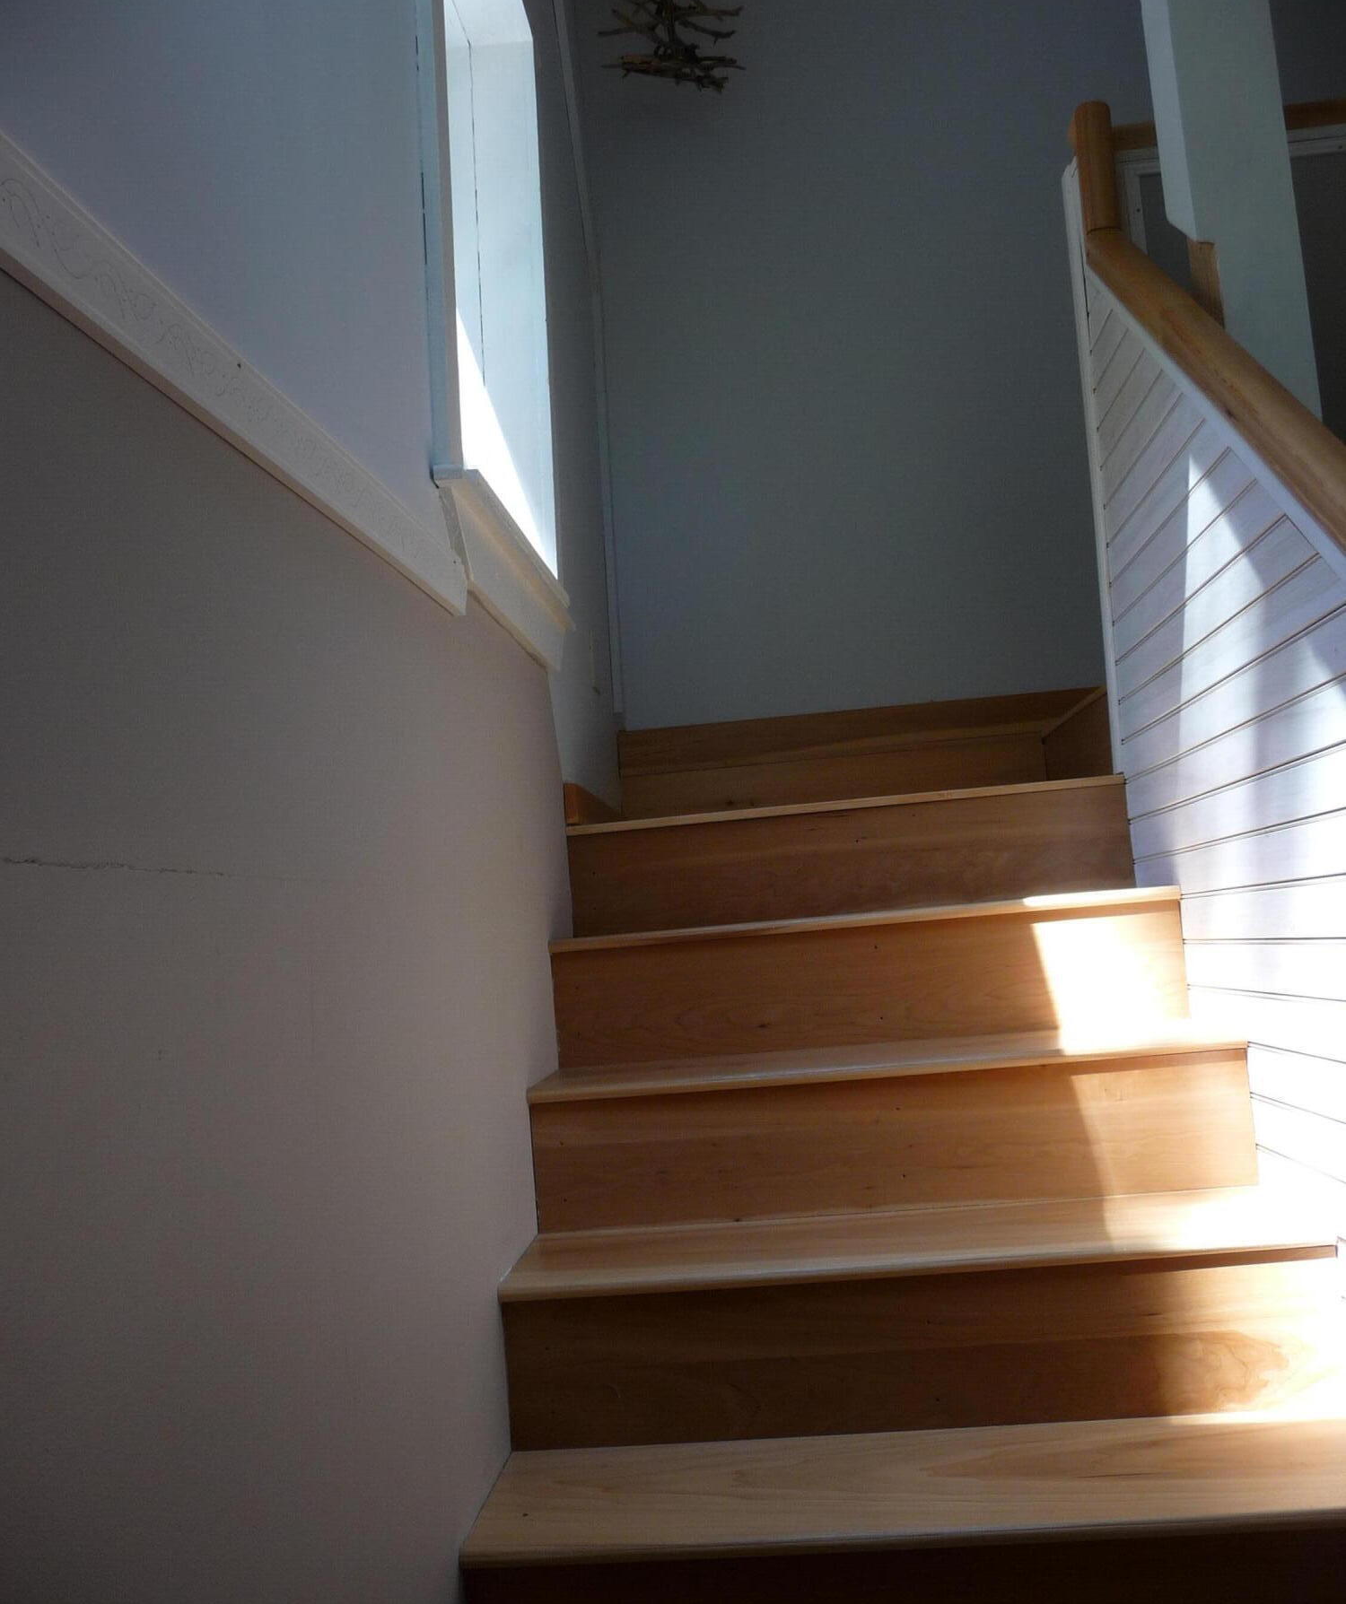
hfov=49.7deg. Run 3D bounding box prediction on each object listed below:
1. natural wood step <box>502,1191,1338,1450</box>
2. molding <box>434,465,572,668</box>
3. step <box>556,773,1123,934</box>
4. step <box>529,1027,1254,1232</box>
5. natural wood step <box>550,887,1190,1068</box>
[{"bbox_3d":[0.290,0.635,1.805,0.960,0.195,0.266,-5,-4,5],"label":"natural wood step"},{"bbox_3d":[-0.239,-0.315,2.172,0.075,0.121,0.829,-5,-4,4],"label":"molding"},{"bbox_3d":[0.310,0.104,2.619,0.960,0.195,0.266,-5,-4,5],"label":"step"},{"bbox_3d":[0.297,0.458,2.077,0.960,0.195,0.266,-5,-4,5],"label":"step"},{"bbox_3d":[0.303,0.281,2.348,0.960,0.195,0.266,-5,-4,5],"label":"natural wood step"}]

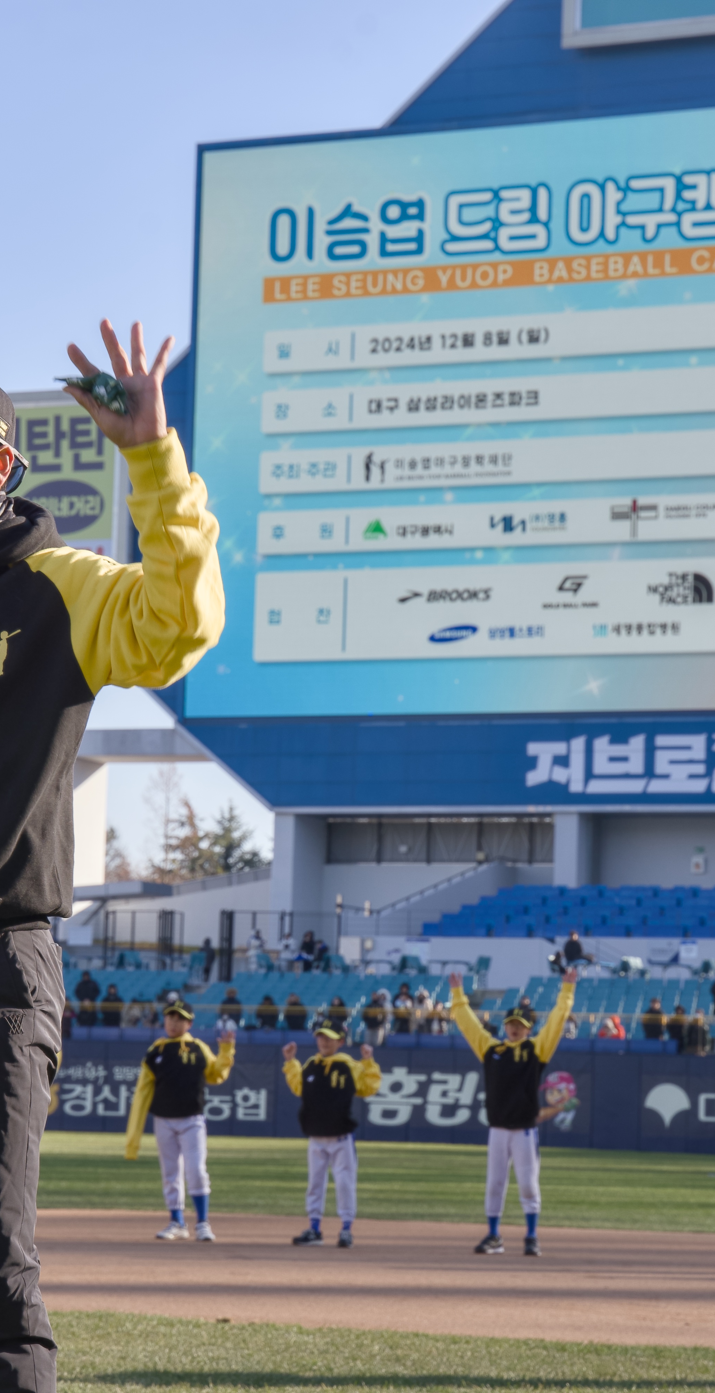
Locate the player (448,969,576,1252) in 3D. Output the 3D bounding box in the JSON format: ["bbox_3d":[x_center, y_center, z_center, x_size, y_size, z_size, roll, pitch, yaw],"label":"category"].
[{"bbox_3d":[0.929,2.473,21.800,0.740,1.690,0.360,1,-6,11],"label":"player"}]

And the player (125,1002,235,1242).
[{"bbox_3d":[-1.075,2.581,22.200,0.630,1.440,0.360,1,-6,7],"label":"player"}]

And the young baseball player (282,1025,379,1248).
[{"bbox_3d":[-0.152,2.622,21.900,0.570,1.360,0.360,1,-6,10],"label":"young baseball player"}]

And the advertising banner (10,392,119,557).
[{"bbox_3d":[-11.241,-6.954,132.291,6.700,8.300,0.500,-1,-6,25],"label":"advertising banner"}]

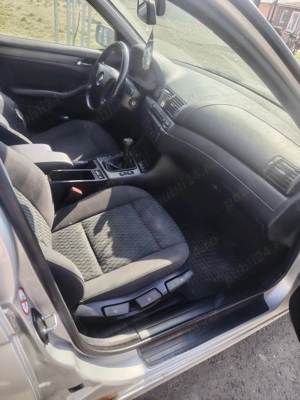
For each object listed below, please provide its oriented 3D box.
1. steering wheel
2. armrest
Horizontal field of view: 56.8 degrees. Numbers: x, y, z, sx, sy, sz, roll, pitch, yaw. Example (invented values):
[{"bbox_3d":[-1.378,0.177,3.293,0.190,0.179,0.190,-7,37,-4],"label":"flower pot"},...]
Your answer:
[{"bbox_3d":[-0.224,-0.653,1.470,0.090,0.380,0.380,19,20,-38],"label":"steering wheel"},{"bbox_3d":[-0.471,-0.159,1.133,0.290,0.080,0.145,-7,33,-27],"label":"armrest"}]

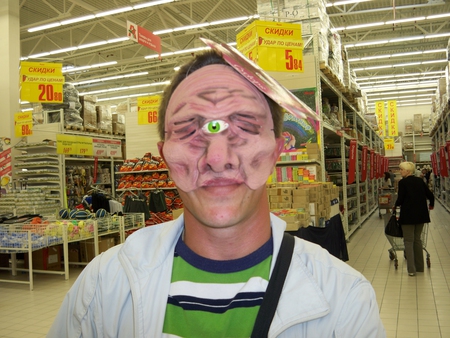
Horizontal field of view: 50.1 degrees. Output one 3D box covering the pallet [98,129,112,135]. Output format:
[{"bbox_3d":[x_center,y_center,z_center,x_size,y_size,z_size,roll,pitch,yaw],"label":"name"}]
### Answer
[{"bbox_3d":[-5.102,-1.411,18.836,1.100,0.145,0.820,-3,-1,21],"label":"pallet"}]

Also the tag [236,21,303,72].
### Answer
[{"bbox_3d":[0.660,-1.715,7.168,0.724,0.700,0.735,-2,-1,-20],"label":"tag"}]

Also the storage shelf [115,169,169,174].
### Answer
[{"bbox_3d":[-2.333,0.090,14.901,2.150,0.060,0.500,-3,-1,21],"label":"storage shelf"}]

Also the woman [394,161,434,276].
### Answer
[{"bbox_3d":[2.846,0.727,7.211,0.550,1.660,0.420,-2,-1,9],"label":"woman"}]

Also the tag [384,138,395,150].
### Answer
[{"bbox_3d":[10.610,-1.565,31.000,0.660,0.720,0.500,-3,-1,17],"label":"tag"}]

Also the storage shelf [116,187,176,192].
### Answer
[{"bbox_3d":[-2.268,0.632,14.865,2.250,0.060,0.500,-3,-1,21],"label":"storage shelf"}]

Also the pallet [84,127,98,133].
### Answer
[{"bbox_3d":[-5.417,-1.411,18.013,1.100,0.145,0.820,-3,-1,21],"label":"pallet"}]

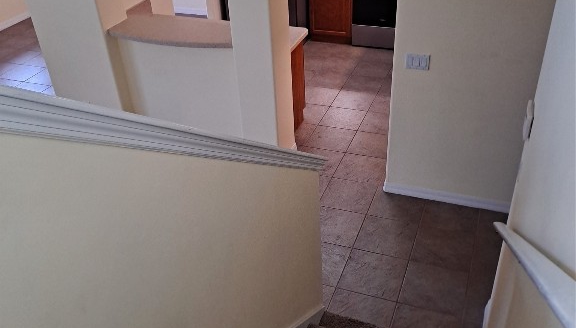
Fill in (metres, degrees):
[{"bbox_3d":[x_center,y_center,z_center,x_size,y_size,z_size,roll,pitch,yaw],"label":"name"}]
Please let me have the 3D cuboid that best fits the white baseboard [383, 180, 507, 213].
[{"bbox_3d":[1.217,0.254,4.253,0.966,0.095,0.016,10,36,19],"label":"white baseboard"}]

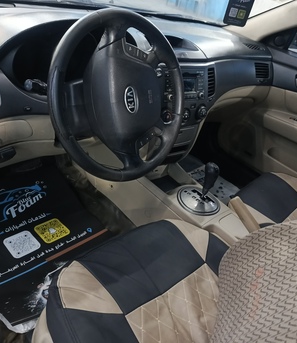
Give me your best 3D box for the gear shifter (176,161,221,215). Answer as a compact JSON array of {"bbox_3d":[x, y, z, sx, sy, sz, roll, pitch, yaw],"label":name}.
[{"bbox_3d":[0.195,0.042,1.112,0.107,0.165,0.158,-18,41,-39],"label":"gear shifter"}]

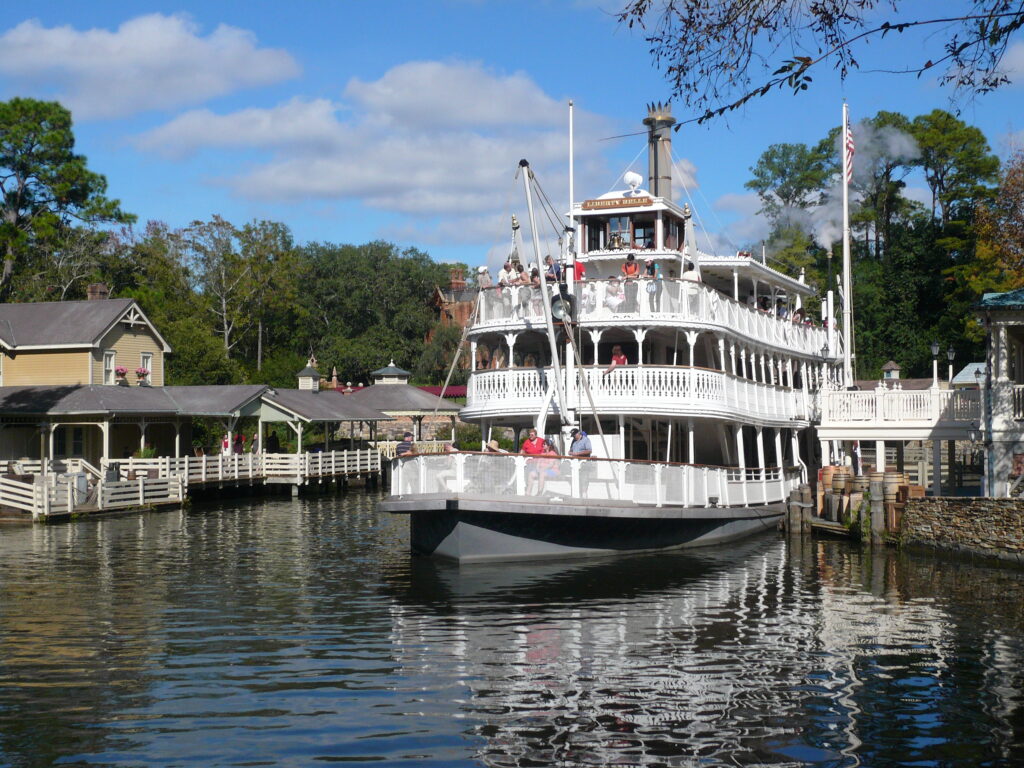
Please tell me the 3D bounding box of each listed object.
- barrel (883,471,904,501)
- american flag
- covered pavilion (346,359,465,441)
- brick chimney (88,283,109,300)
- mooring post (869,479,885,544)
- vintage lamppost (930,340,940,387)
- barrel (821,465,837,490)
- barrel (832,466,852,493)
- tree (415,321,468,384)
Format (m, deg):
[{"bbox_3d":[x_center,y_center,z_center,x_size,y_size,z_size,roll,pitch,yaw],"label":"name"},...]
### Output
[{"bbox_3d":[10.603,2.879,40.200,0.560,0.840,0.560,-1,-2,30],"label":"barrel"},{"bbox_3d":[10.619,-7.314,45.500,0.320,1.950,0.250,0,-2,-6],"label":"american flag"},{"bbox_3d":[-7.502,1.538,91.000,9.000,6.100,9.000,0,-2,-3],"label":"covered pavilion"},{"bbox_3d":[-18.565,-4.103,65.000,0.700,0.850,0.700,-1,-2,29],"label":"brick chimney"},{"bbox_3d":[9.821,3.457,39.000,0.370,1.750,0.370,-1,-2,30],"label":"mooring post"},{"bbox_3d":[12.572,-0.608,43.000,0.260,1.420,0.260,-1,-2,24],"label":"vintage lamppost"},{"bbox_3d":[9.529,2.838,43.300,0.550,0.770,0.550,-1,-2,30],"label":"barrel"},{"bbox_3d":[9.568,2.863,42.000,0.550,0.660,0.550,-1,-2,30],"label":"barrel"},{"bbox_3d":[-5.673,-2.221,115.000,4.300,5.600,4.300,0,-2,0],"label":"tree"}]

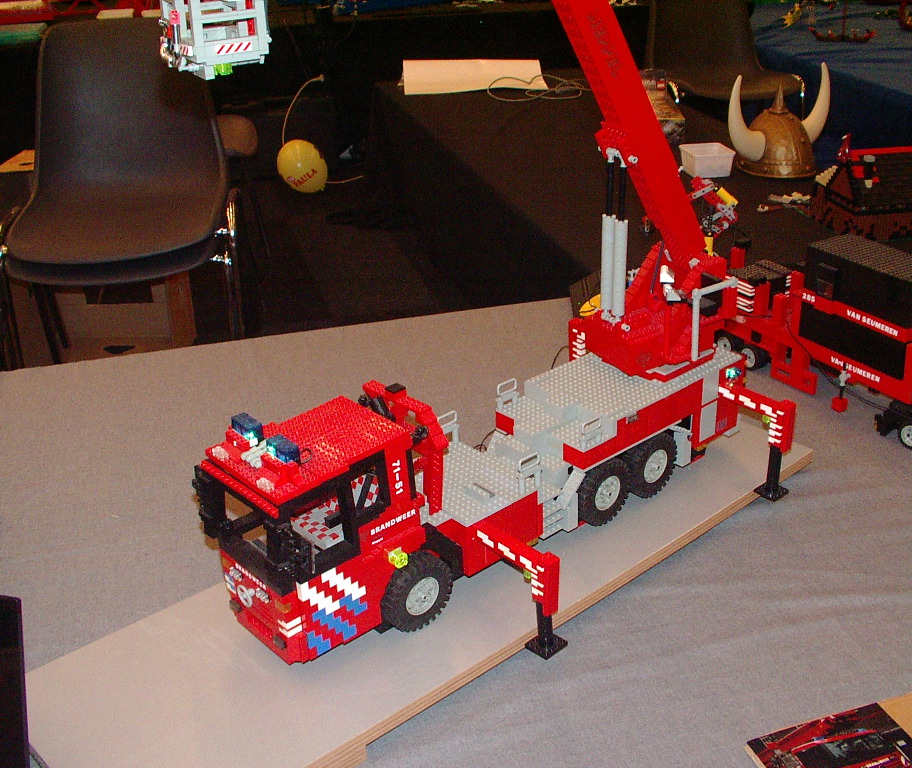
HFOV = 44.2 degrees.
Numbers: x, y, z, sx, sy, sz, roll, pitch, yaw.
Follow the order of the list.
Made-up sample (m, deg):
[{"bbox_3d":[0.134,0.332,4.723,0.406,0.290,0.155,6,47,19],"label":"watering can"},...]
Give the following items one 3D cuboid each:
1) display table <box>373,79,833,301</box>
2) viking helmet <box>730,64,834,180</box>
[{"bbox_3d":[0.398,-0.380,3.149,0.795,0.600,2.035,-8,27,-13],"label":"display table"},{"bbox_3d":[0.775,-0.636,2.697,0.318,0.238,0.205,-15,29,-25],"label":"viking helmet"}]

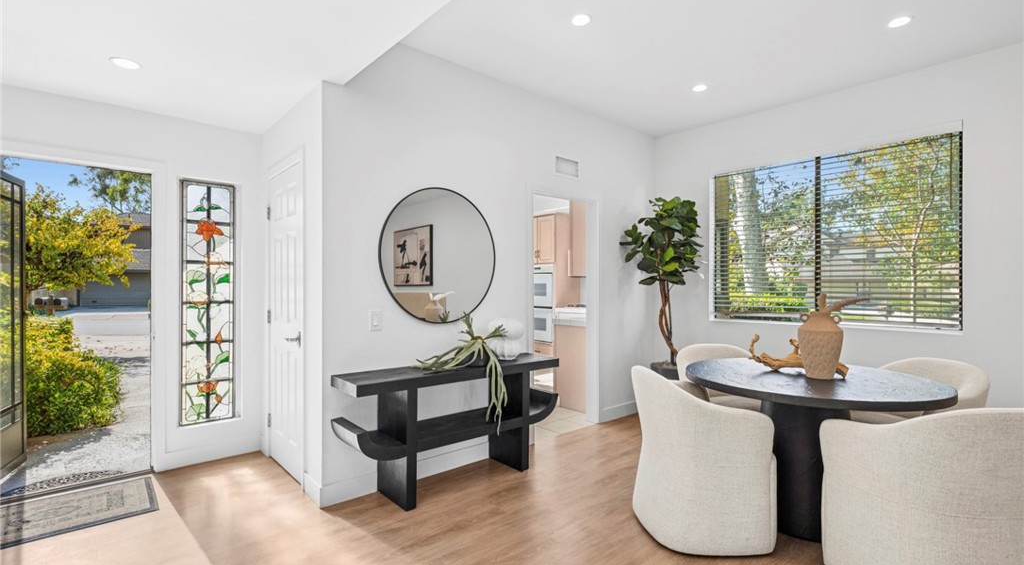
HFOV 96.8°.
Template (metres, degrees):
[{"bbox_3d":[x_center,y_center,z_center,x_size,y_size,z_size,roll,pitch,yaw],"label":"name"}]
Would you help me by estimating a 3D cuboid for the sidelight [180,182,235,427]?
[{"bbox_3d":[-2.247,0.149,3.363,0.345,1.765,0.050,0,0,-40],"label":"sidelight"}]

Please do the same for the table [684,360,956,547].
[{"bbox_3d":[1.626,0.901,2.534,1.210,0.770,1.210,0,0,-8],"label":"table"}]

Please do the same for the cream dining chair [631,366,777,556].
[{"bbox_3d":[0.980,0.880,2.445,0.615,0.810,0.610,0,0,-6],"label":"cream dining chair"}]

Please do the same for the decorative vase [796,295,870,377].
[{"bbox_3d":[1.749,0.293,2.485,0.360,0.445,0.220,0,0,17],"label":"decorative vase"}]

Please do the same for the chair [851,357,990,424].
[{"bbox_3d":[2.380,0.886,2.790,0.620,0.820,0.610,0,0,-17],"label":"chair"}]

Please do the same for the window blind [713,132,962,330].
[{"bbox_3d":[2.514,-0.345,3.729,0.060,1.360,1.690,0,0,-43],"label":"window blind"}]

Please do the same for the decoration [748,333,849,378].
[{"bbox_3d":[1.655,0.416,2.625,0.200,0.200,0.490,0,0,-38],"label":"decoration"}]

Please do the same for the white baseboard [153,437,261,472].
[{"bbox_3d":[-2.182,1.233,3.306,0.635,0.110,0.018,0,0,-40],"label":"white baseboard"}]

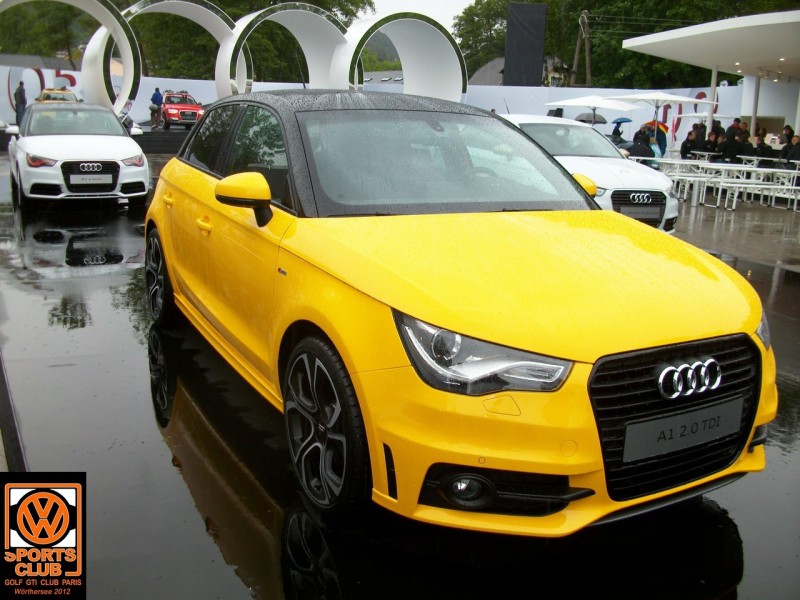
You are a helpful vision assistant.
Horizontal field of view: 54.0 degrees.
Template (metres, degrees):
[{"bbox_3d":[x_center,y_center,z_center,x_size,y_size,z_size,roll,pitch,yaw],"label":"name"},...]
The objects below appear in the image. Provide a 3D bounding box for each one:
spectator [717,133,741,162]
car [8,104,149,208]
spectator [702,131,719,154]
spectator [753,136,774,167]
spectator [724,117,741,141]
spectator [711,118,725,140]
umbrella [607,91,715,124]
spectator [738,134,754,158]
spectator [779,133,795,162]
[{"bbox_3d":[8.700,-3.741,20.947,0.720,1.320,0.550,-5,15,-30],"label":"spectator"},{"bbox_3d":[-4.985,-2.306,12.051,1.800,1.420,3.950,-5,14,-27],"label":"car"},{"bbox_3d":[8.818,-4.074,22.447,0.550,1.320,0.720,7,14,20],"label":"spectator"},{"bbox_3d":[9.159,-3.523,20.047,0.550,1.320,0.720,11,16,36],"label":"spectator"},{"bbox_3d":[9.295,-4.211,22.098,0.520,1.770,0.360,-2,13,-17],"label":"spectator"},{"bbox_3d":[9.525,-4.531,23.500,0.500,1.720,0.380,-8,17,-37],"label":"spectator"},{"bbox_3d":[6.718,-4.187,20.500,2.500,2.350,2.500,11,16,30],"label":"umbrella"},{"bbox_3d":[9.018,-3.663,20.647,0.550,1.320,0.720,11,16,36],"label":"spectator"},{"bbox_3d":[10.382,-3.755,21.000,0.500,1.450,0.450,9,15,24],"label":"spectator"}]

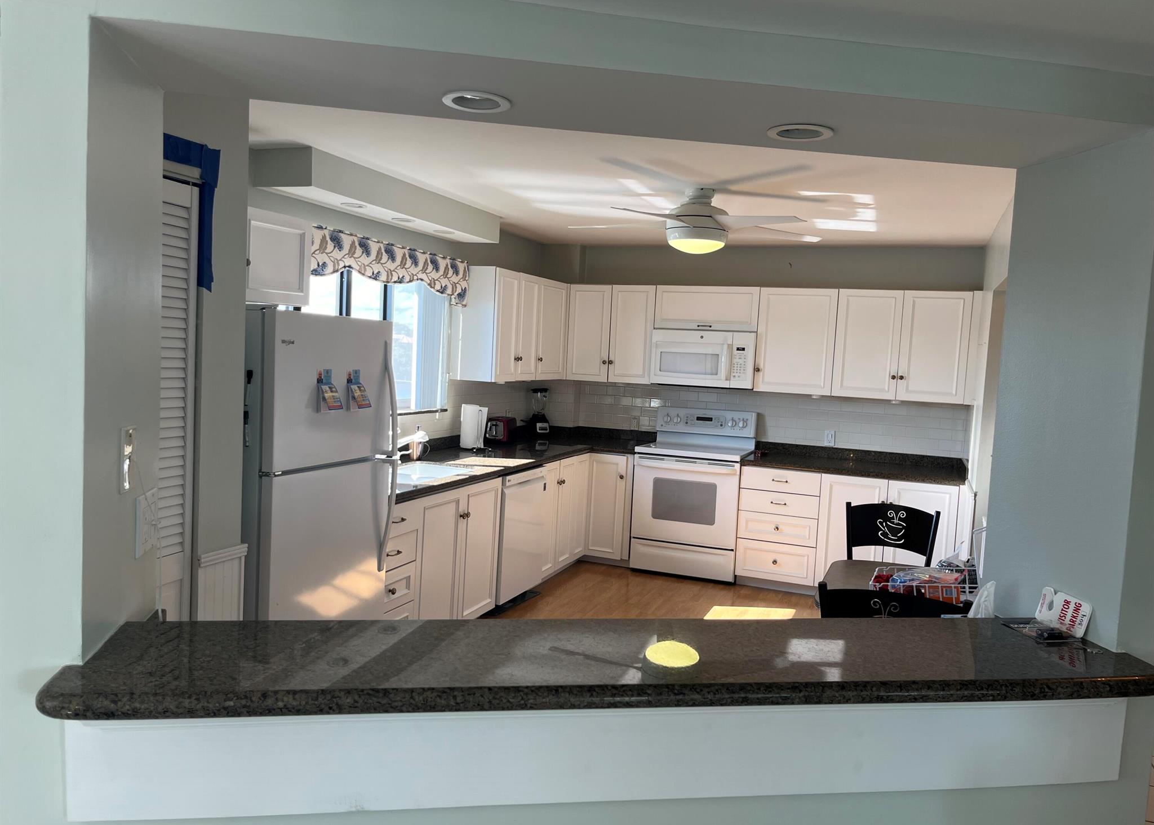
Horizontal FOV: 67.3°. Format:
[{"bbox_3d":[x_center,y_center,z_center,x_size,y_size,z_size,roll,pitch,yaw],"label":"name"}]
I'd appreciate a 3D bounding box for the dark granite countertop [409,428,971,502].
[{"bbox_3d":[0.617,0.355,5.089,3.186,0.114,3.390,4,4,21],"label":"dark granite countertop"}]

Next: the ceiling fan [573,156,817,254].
[{"bbox_3d":[0.629,-0.980,4.450,1.410,0.329,1.400,4,4,21],"label":"ceiling fan"}]

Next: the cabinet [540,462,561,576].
[{"bbox_3d":[-0.468,0.718,5.928,0.600,0.836,0.327,4,4,21],"label":"cabinet"}]

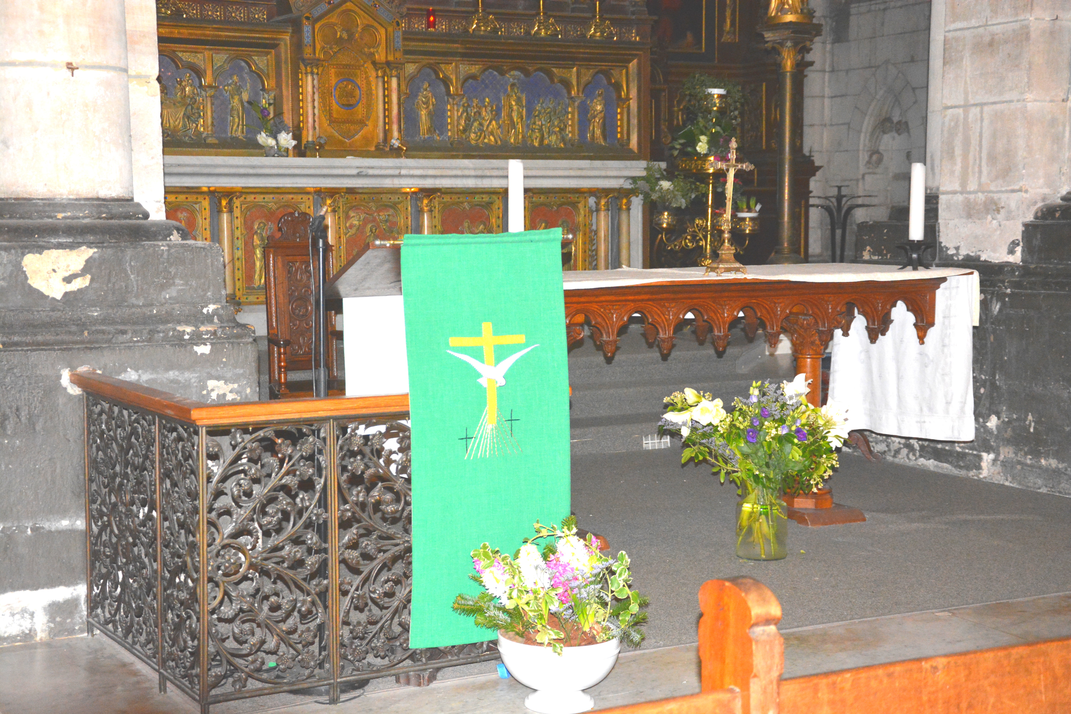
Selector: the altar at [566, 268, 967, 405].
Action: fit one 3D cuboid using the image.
[{"bbox_3d":[0.558,0.183,6.848,2.141,0.991,1.058,-3,6,-29],"label":"altar"}]

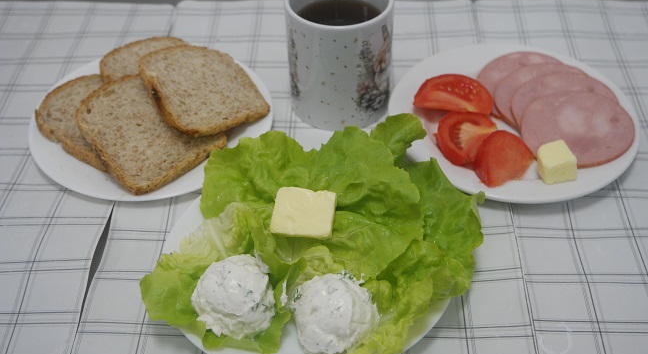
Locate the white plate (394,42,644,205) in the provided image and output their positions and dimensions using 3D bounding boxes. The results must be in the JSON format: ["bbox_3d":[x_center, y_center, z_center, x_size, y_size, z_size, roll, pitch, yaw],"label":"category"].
[{"bbox_3d":[0.148,-0.042,0.624,0.190,0.020,0.190,-1,45,1],"label":"white plate"}]

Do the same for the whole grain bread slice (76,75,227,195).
[{"bbox_3d":[-0.136,-0.036,0.602,0.082,0.011,0.105,-32,62,-30],"label":"whole grain bread slice"}]

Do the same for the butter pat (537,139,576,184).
[{"bbox_3d":[0.169,-0.009,0.574,0.021,0.021,0.021,-13,44,-2],"label":"butter pat"}]

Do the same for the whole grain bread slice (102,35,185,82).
[{"bbox_3d":[-0.136,-0.074,0.645,0.078,0.011,0.105,-16,52,-14],"label":"whole grain bread slice"}]

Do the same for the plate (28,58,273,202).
[{"bbox_3d":[-0.135,-0.041,0.630,0.188,0.020,0.188,-1,45,1],"label":"plate"}]

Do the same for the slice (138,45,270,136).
[{"bbox_3d":[-0.093,-0.069,0.621,0.074,0.011,0.105,-15,48,-25],"label":"slice"}]

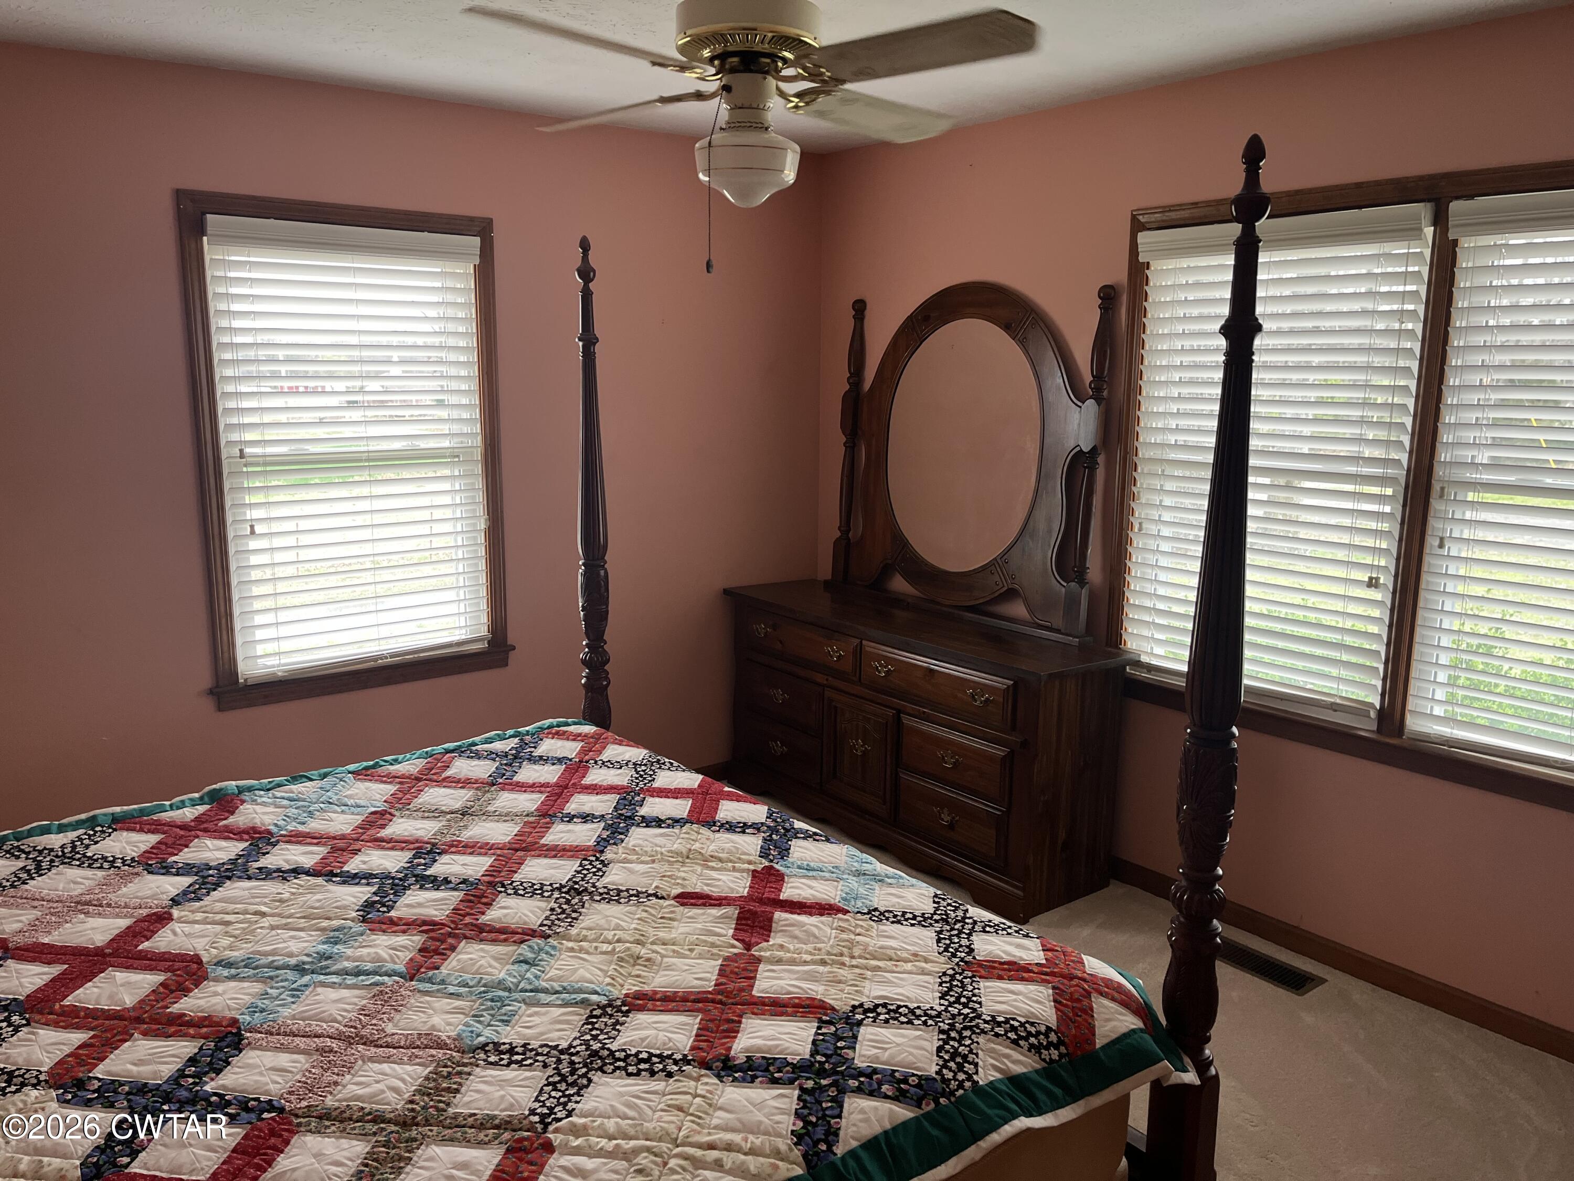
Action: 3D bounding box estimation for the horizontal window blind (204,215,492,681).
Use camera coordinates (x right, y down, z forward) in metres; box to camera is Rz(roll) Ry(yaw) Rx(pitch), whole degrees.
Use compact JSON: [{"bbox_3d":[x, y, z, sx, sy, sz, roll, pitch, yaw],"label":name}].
[{"bbox_3d":[-1.304,-0.427,3.651,0.800,1.340,0.065,-8,14,-38],"label":"horizontal window blind"}]

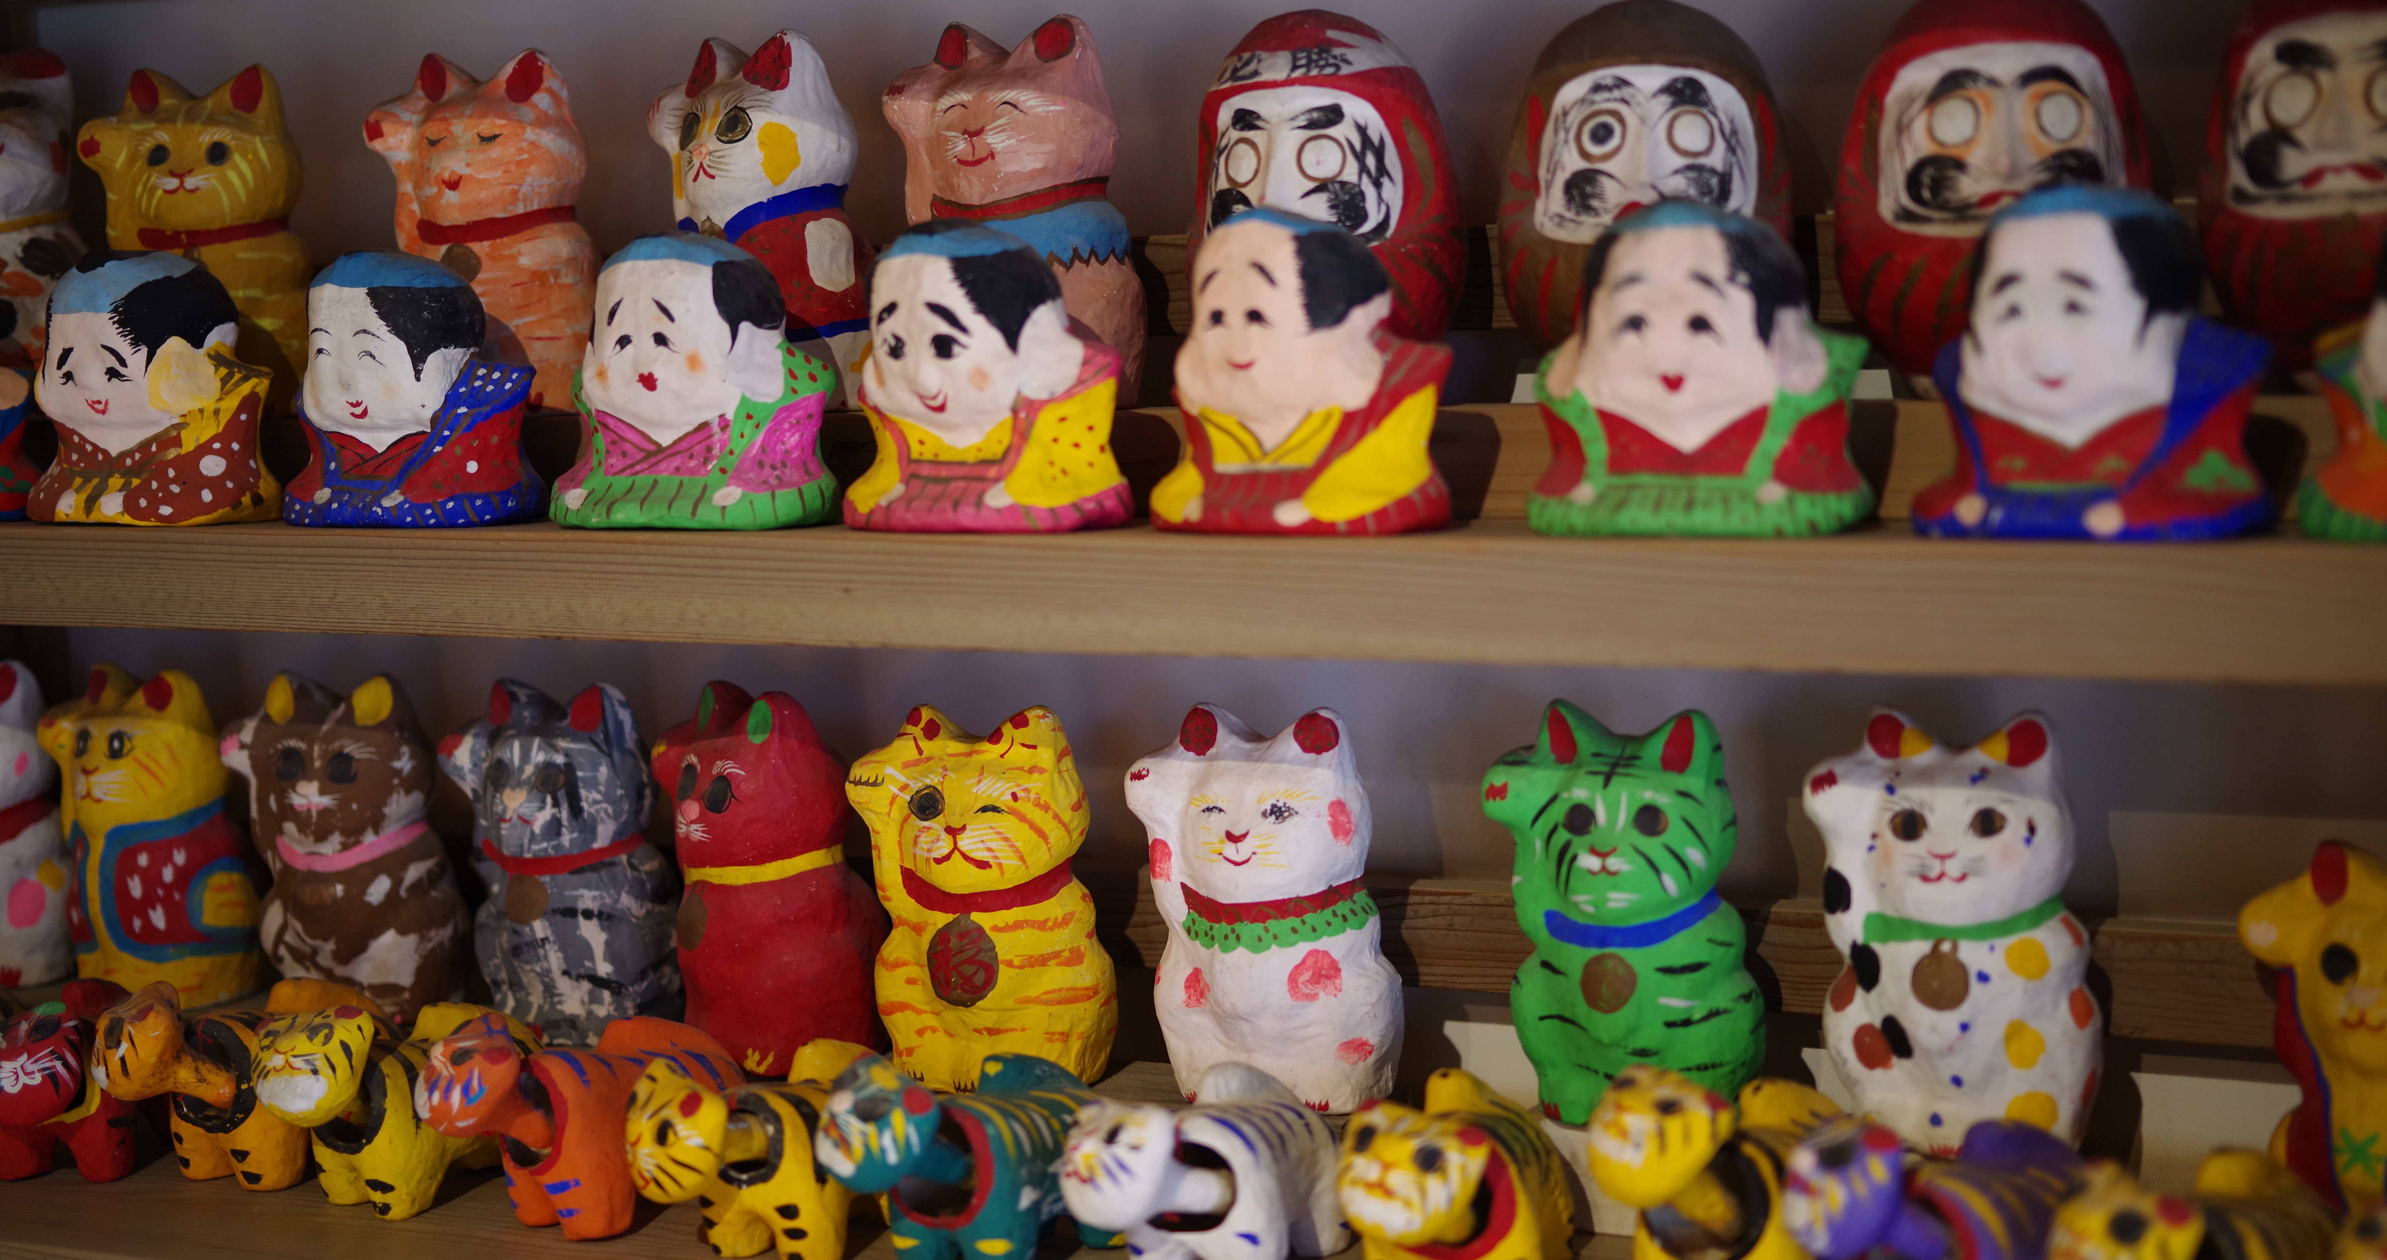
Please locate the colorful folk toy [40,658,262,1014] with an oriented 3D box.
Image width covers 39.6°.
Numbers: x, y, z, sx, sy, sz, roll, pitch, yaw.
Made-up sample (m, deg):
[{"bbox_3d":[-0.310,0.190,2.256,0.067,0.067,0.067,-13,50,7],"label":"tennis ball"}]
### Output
[{"bbox_3d":[-0.425,0.082,1.351,0.089,0.133,0.070,1,5,25],"label":"colorful folk toy"}]

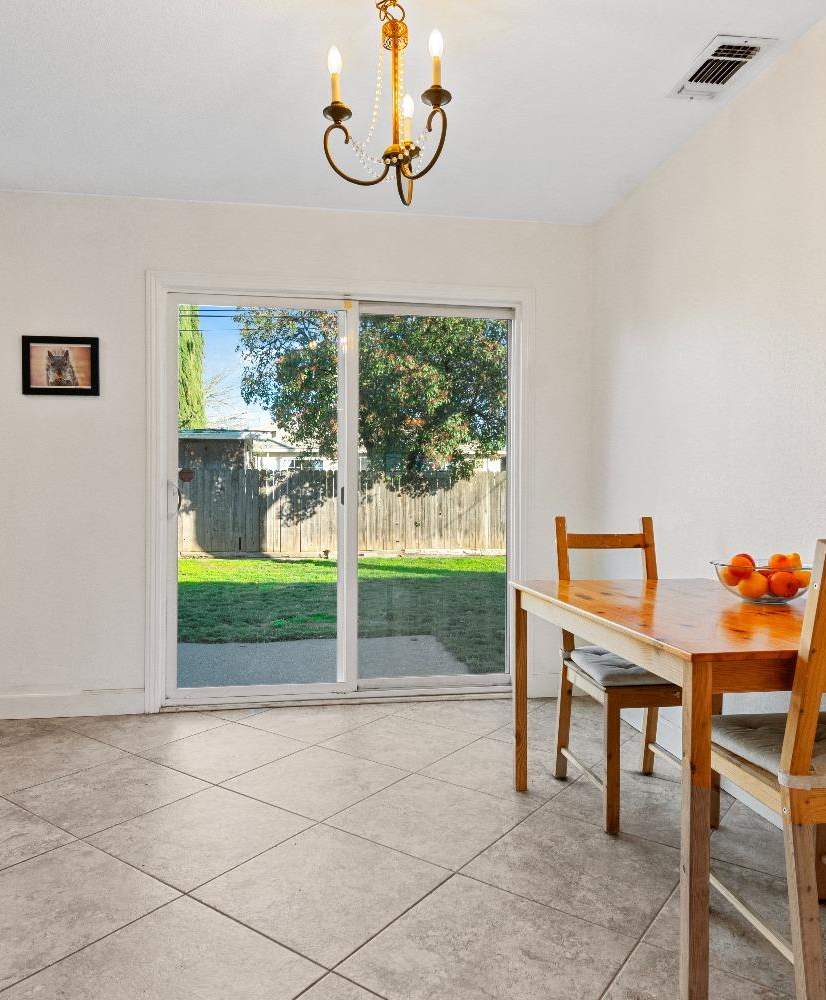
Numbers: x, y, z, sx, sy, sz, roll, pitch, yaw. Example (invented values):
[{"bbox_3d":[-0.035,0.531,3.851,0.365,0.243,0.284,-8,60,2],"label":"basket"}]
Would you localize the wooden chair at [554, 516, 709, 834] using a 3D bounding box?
[{"bbox_3d":[0.752,0.560,2.337,0.390,0.965,0.485,0,0,-9],"label":"wooden chair"}]

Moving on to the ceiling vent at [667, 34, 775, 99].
[{"bbox_3d":[1.065,-1.485,2.313,0.200,0.020,0.330,0,0,-9],"label":"ceiling vent"}]

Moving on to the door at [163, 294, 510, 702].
[{"bbox_3d":[-0.366,-0.006,3.474,1.804,2.061,0.090,0,0,-7],"label":"door"}]

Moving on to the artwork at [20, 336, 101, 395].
[{"bbox_3d":[-1.701,-0.645,3.231,0.351,0.281,0.020,0,0,-7],"label":"artwork"}]

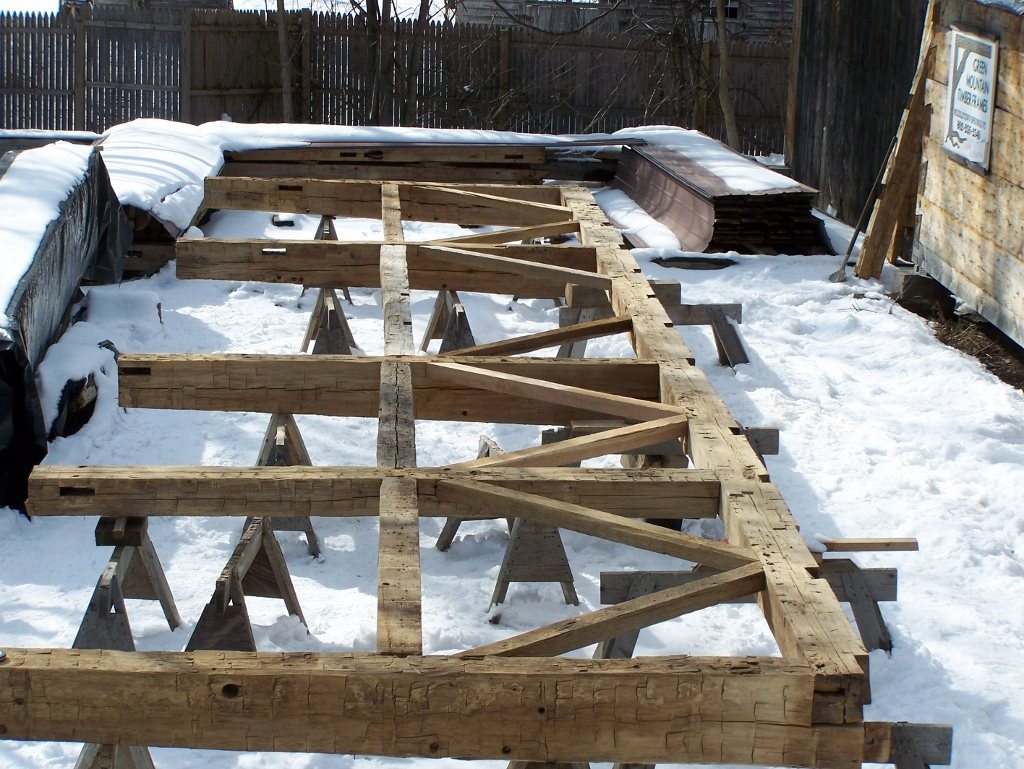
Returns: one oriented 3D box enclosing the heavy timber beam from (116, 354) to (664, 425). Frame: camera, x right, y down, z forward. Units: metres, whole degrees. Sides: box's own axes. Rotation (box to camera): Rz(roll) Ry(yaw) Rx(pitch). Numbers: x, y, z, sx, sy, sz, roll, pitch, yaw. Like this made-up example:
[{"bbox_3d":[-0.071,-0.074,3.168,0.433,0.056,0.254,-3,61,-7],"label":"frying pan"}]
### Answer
[{"bbox_3d":[-0.617,0.035,13.204,3.016,0.343,0.181,0,12,-3],"label":"heavy timber beam"}]

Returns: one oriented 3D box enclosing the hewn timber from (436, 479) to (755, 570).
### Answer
[{"bbox_3d":[0.361,0.589,10.103,1.703,0.079,0.114,12,16,42],"label":"hewn timber"}]

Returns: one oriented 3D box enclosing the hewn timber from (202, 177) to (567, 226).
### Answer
[{"bbox_3d":[-1.012,-1.520,20.390,3.064,0.348,0.181,0,12,-3],"label":"hewn timber"}]

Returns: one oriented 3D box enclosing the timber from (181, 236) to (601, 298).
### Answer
[{"bbox_3d":[-0.837,-0.816,17.178,3.046,0.364,0.176,0,12,-3],"label":"timber"}]

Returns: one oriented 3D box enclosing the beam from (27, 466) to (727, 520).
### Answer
[{"bbox_3d":[-0.573,0.479,10.740,3.051,0.169,0.215,0,12,-3],"label":"beam"}]

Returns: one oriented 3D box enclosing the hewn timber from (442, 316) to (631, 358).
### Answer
[{"bbox_3d":[0.191,-0.248,13.964,0.112,0.079,1.739,11,16,38],"label":"hewn timber"}]

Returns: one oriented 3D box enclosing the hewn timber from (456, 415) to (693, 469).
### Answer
[{"bbox_3d":[0.291,0.306,11.404,1.663,0.079,0.109,-11,17,-44],"label":"hewn timber"}]

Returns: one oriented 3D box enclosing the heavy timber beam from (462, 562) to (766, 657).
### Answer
[{"bbox_3d":[0.407,0.855,8.872,0.101,0.079,1.720,12,17,42],"label":"heavy timber beam"}]

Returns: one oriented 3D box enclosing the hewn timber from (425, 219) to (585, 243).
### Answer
[{"bbox_3d":[-0.042,-1.083,17.809,0.104,0.079,1.666,12,16,42],"label":"hewn timber"}]

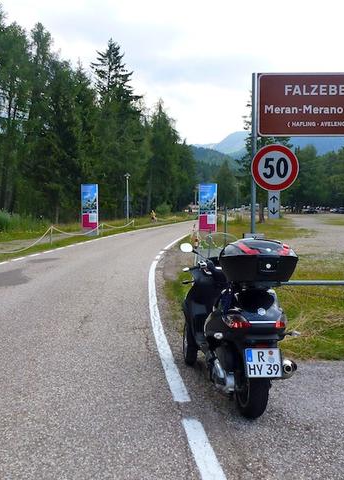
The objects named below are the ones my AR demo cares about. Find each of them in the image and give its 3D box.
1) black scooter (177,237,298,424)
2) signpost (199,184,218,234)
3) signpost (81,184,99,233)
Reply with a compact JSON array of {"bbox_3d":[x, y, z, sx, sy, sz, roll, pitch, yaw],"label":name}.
[{"bbox_3d":[0.470,0.623,4.120,0.780,1.380,2.080,-1,3,-10],"label":"black scooter"},{"bbox_3d":[1.700,-1.335,21.566,0.820,2.500,0.200,1,5,11],"label":"signpost"},{"bbox_3d":[-4.020,-1.465,22.659,0.820,2.500,0.200,1,5,11],"label":"signpost"}]

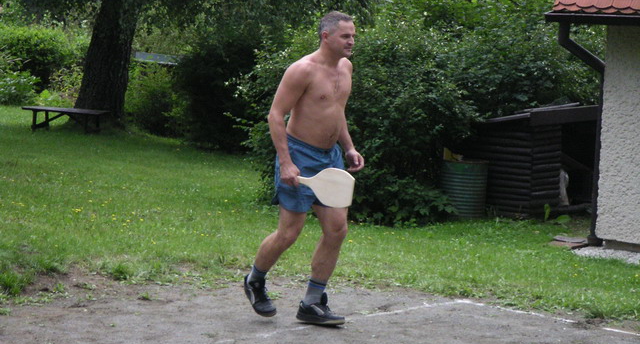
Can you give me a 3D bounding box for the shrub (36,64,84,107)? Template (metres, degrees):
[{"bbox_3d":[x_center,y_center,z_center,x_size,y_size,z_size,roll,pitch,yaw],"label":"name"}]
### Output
[{"bbox_3d":[-4.912,-1.644,39.000,1.050,0.850,0.950,3,4,0],"label":"shrub"}]

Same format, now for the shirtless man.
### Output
[{"bbox_3d":[-0.072,-0.019,10.900,0.620,1.670,0.580,6,5,38],"label":"shirtless man"}]

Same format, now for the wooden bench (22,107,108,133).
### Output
[{"bbox_3d":[-4.076,-0.844,33.000,1.450,0.400,0.370,6,5,32],"label":"wooden bench"}]

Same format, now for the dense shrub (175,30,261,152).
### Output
[{"bbox_3d":[-1.493,-1.175,29.600,1.400,1.750,1.350,3,4,0],"label":"dense shrub"}]

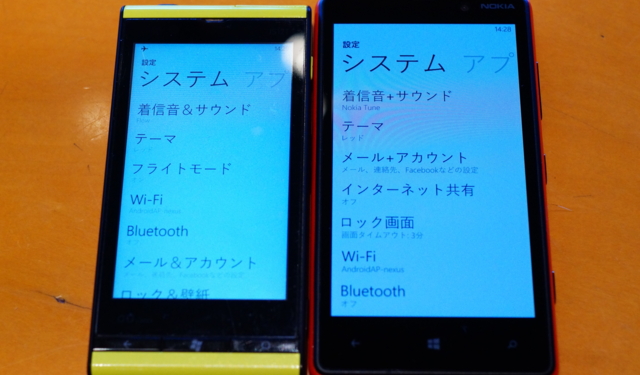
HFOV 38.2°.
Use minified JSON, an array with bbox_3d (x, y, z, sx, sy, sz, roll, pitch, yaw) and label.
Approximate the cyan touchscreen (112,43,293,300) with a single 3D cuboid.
[{"bbox_3d":[-0.033,-0.006,0.273,0.049,0.006,0.081,0,69,1],"label":"cyan touchscreen"}]

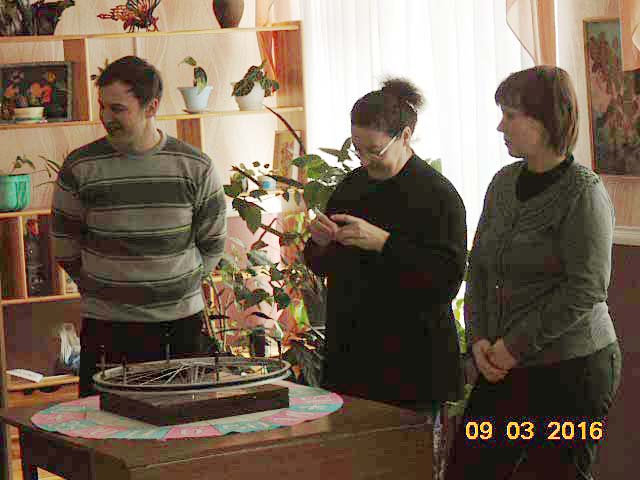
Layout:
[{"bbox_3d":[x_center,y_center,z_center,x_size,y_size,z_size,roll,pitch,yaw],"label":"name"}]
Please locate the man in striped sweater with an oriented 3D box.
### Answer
[{"bbox_3d":[-0.530,0.310,5.500,0.530,1.740,0.360,-3,4,2],"label":"man in striped sweater"}]

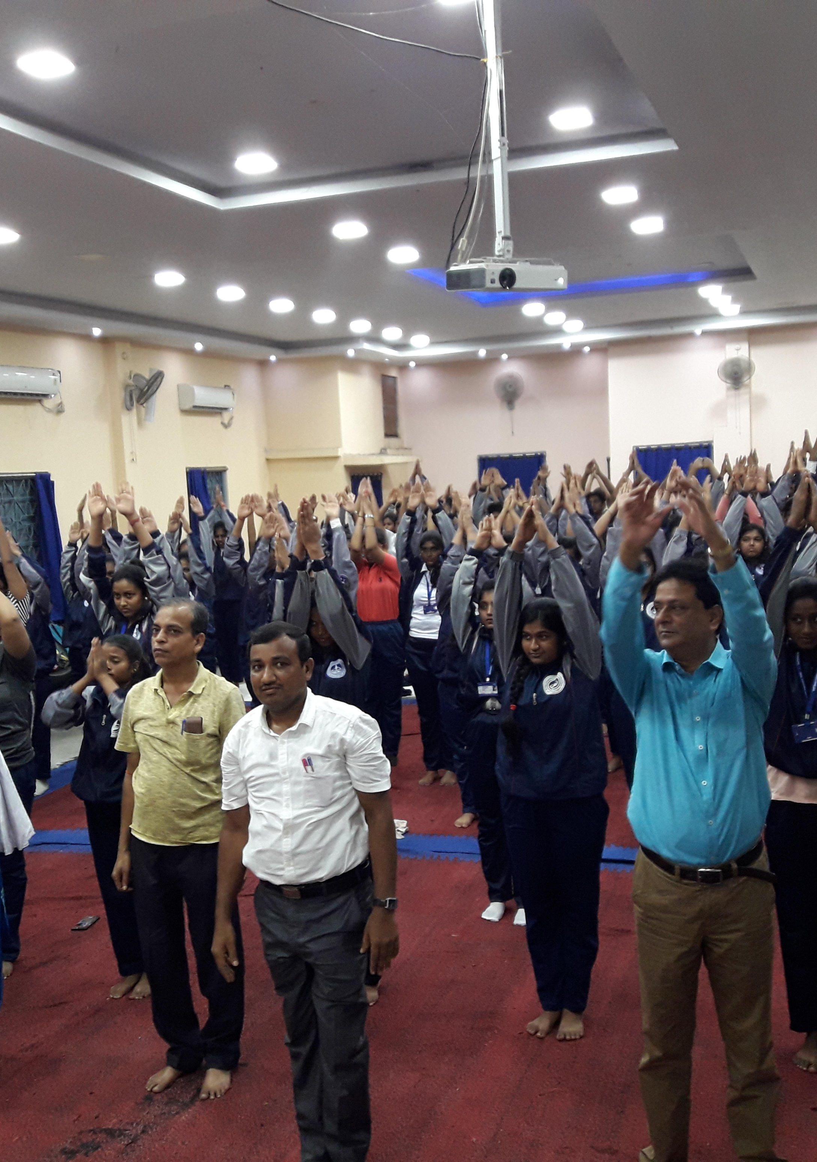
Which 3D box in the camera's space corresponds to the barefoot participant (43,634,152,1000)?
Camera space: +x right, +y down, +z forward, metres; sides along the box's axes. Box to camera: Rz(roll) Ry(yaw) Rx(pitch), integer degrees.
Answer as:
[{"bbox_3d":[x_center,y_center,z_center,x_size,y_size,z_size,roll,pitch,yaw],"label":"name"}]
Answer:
[{"bbox_3d":[-1.220,0.932,5.050,0.480,1.440,0.380,-1,5,23],"label":"barefoot participant"}]

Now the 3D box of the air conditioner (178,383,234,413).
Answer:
[{"bbox_3d":[-2.399,-2.188,15.058,0.220,0.300,1.020,-1,5,20],"label":"air conditioner"}]

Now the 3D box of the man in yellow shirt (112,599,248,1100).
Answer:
[{"bbox_3d":[-0.772,0.878,4.242,0.480,1.640,0.320,-2,5,17],"label":"man in yellow shirt"}]

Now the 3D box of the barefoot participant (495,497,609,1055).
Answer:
[{"bbox_3d":[0.482,0.669,4.421,0.420,1.860,0.330,-1,5,22],"label":"barefoot participant"}]

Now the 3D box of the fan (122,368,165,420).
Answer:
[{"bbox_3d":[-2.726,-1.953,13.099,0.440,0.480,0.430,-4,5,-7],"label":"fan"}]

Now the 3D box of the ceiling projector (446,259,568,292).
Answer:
[{"bbox_3d":[0.327,-1.010,4.158,0.320,0.095,0.245,-7,12,-29],"label":"ceiling projector"}]

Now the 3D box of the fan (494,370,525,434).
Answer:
[{"bbox_3d":[1.400,-2.489,17.470,0.430,0.840,0.380,-3,5,7],"label":"fan"}]

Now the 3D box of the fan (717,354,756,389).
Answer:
[{"bbox_3d":[4.046,-2.583,15.458,0.460,0.430,0.420,-2,5,18],"label":"fan"}]

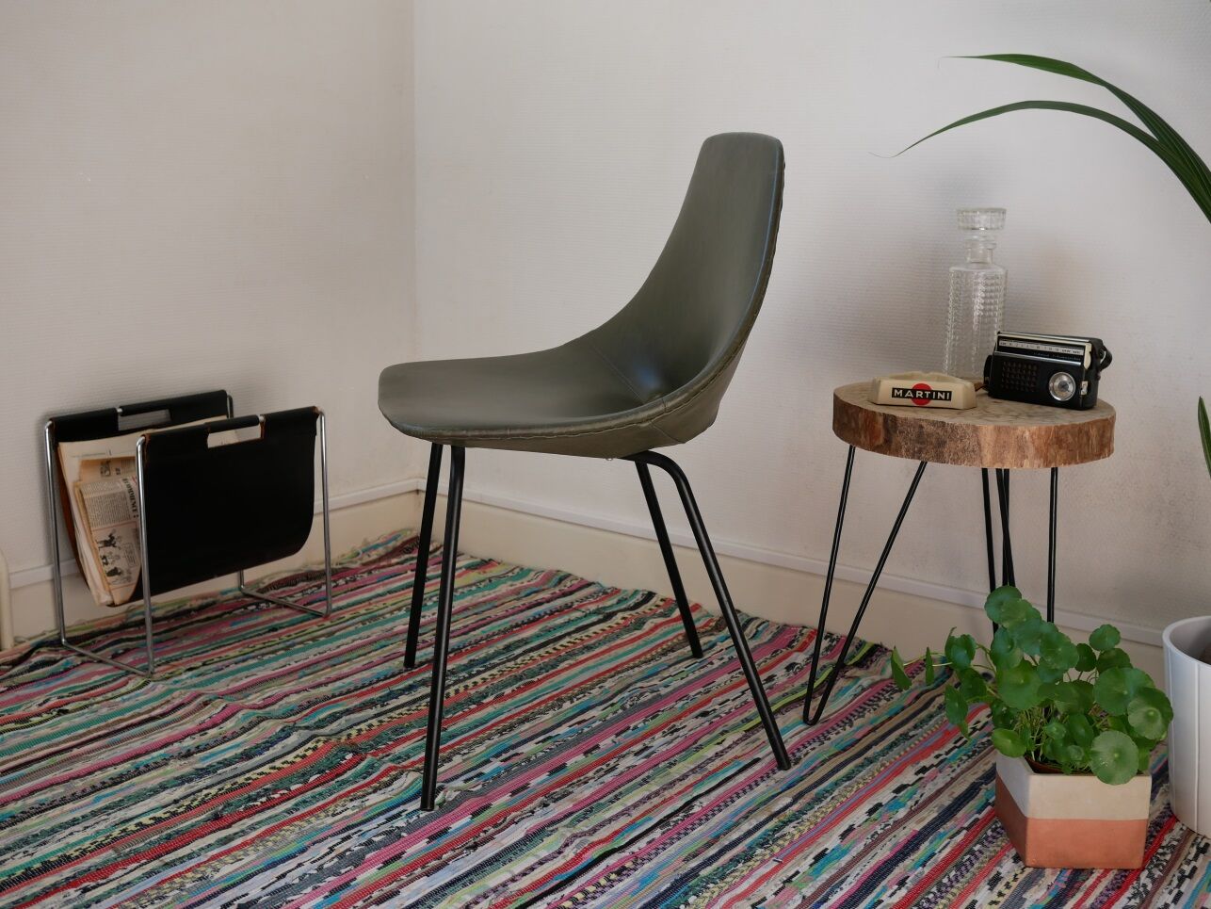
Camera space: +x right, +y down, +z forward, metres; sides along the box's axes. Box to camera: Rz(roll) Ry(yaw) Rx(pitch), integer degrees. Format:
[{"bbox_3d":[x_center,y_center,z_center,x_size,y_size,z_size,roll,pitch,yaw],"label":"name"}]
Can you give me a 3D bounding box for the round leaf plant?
[{"bbox_3d":[0.480,0.247,1.593,0.306,0.200,0.219,1,12,0],"label":"round leaf plant"}]

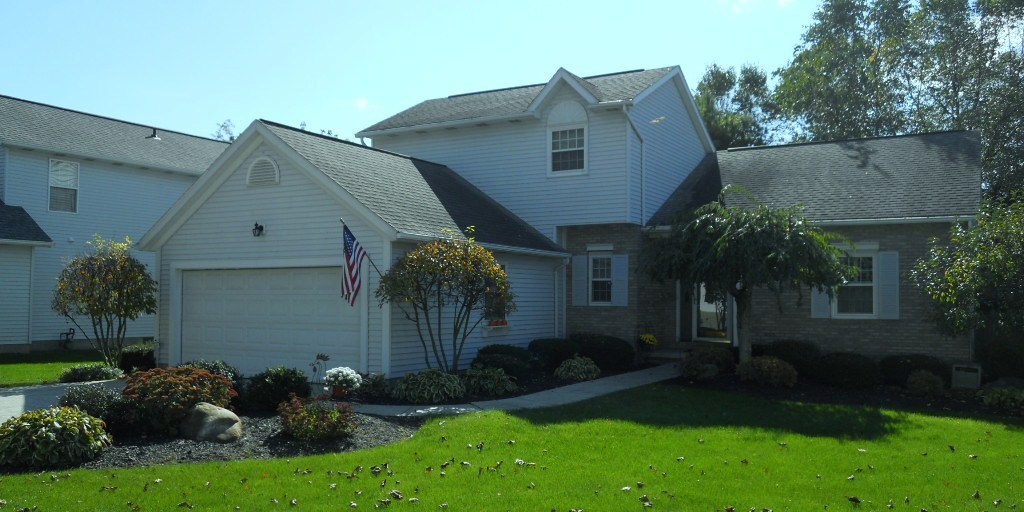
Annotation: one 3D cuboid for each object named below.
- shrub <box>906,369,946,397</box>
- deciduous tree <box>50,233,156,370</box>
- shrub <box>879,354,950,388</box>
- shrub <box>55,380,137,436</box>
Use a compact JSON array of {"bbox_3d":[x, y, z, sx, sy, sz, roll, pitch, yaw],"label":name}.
[{"bbox_3d":[6.722,2.031,13.442,0.640,0.409,0.589,-1,-3,26],"label":"shrub"},{"bbox_3d":[-8.595,1.028,17.471,2.158,2.885,2.300,0,-3,0],"label":"deciduous tree"},{"bbox_3d":[7.451,2.092,15.316,1.280,0.539,1.150,0,-3,0],"label":"shrub"},{"bbox_3d":[-5.170,1.874,10.321,0.931,0.568,0.950,0,-3,0],"label":"shrub"}]

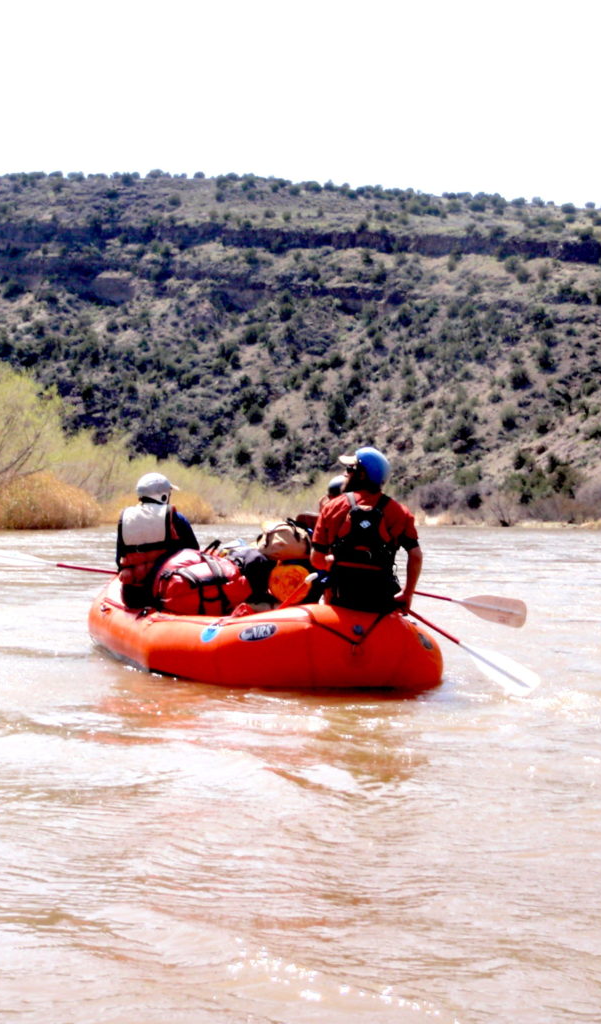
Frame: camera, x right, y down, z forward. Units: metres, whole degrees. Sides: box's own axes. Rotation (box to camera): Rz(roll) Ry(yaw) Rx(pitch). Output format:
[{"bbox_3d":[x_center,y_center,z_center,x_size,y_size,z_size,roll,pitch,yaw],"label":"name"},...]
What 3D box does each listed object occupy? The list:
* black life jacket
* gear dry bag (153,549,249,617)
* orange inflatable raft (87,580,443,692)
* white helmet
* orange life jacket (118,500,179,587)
[{"bbox_3d":[0.365,0.124,9.600,0.390,0.470,0.300,0,0,-6],"label":"black life jacket"},{"bbox_3d":[-0.619,0.459,10.400,0.620,0.460,0.420,0,0,10],"label":"gear dry bag"},{"bbox_3d":[-0.350,0.775,11.200,1.820,0.660,3.950,0,0,-19],"label":"orange inflatable raft"},{"bbox_3d":[-0.963,-0.166,11.000,0.215,0.210,0.270,0,0,42],"label":"white helmet"},{"bbox_3d":[-1.012,0.211,10.950,0.410,0.550,0.300,0,0,16],"label":"orange life jacket"}]

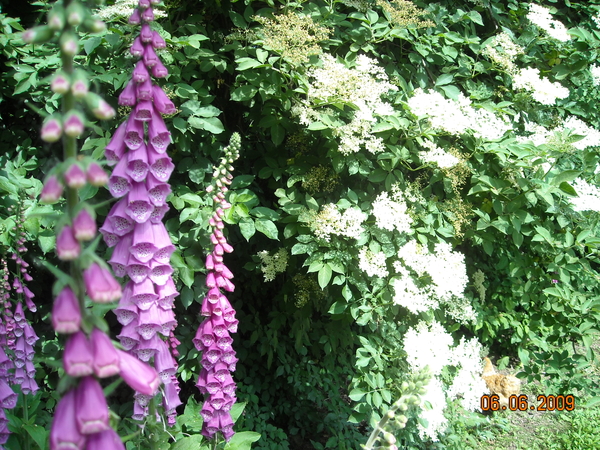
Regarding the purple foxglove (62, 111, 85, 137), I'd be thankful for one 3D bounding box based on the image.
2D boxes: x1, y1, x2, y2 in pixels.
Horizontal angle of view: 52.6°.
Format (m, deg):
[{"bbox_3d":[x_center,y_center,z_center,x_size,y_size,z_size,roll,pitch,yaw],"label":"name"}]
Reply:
[{"bbox_3d":[-0.157,-0.070,0.420,0.013,0.018,0.013,0,-20,-5],"label":"purple foxglove"}]

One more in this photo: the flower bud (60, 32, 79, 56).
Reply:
[{"bbox_3d":[-0.171,-0.134,0.450,0.013,0.018,0.017,-2,7,-14],"label":"flower bud"}]

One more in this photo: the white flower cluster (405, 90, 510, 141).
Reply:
[{"bbox_3d":[0.457,-0.319,1.750,0.300,0.150,0.130,1,7,9],"label":"white flower cluster"}]

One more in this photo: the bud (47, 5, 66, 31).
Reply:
[{"bbox_3d":[-0.175,-0.149,0.435,0.015,0.018,0.016,0,14,-18],"label":"bud"}]

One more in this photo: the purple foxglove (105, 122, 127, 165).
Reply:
[{"bbox_3d":[-0.213,-0.094,0.700,0.021,0.046,0.021,27,-11,-34],"label":"purple foxglove"}]

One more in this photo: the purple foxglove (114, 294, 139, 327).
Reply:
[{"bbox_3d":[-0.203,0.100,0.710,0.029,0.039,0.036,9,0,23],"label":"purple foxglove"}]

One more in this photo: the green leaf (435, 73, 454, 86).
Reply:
[{"bbox_3d":[0.417,-0.420,1.750,0.060,0.012,0.040,-13,43,-14],"label":"green leaf"}]

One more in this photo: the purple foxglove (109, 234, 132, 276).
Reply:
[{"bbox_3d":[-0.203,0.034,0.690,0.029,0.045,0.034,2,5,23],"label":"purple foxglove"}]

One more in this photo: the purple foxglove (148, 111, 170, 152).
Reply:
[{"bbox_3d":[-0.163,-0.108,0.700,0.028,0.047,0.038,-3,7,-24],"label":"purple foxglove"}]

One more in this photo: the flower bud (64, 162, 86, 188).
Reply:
[{"bbox_3d":[-0.157,-0.035,0.425,0.015,0.018,0.019,0,16,-18],"label":"flower bud"}]

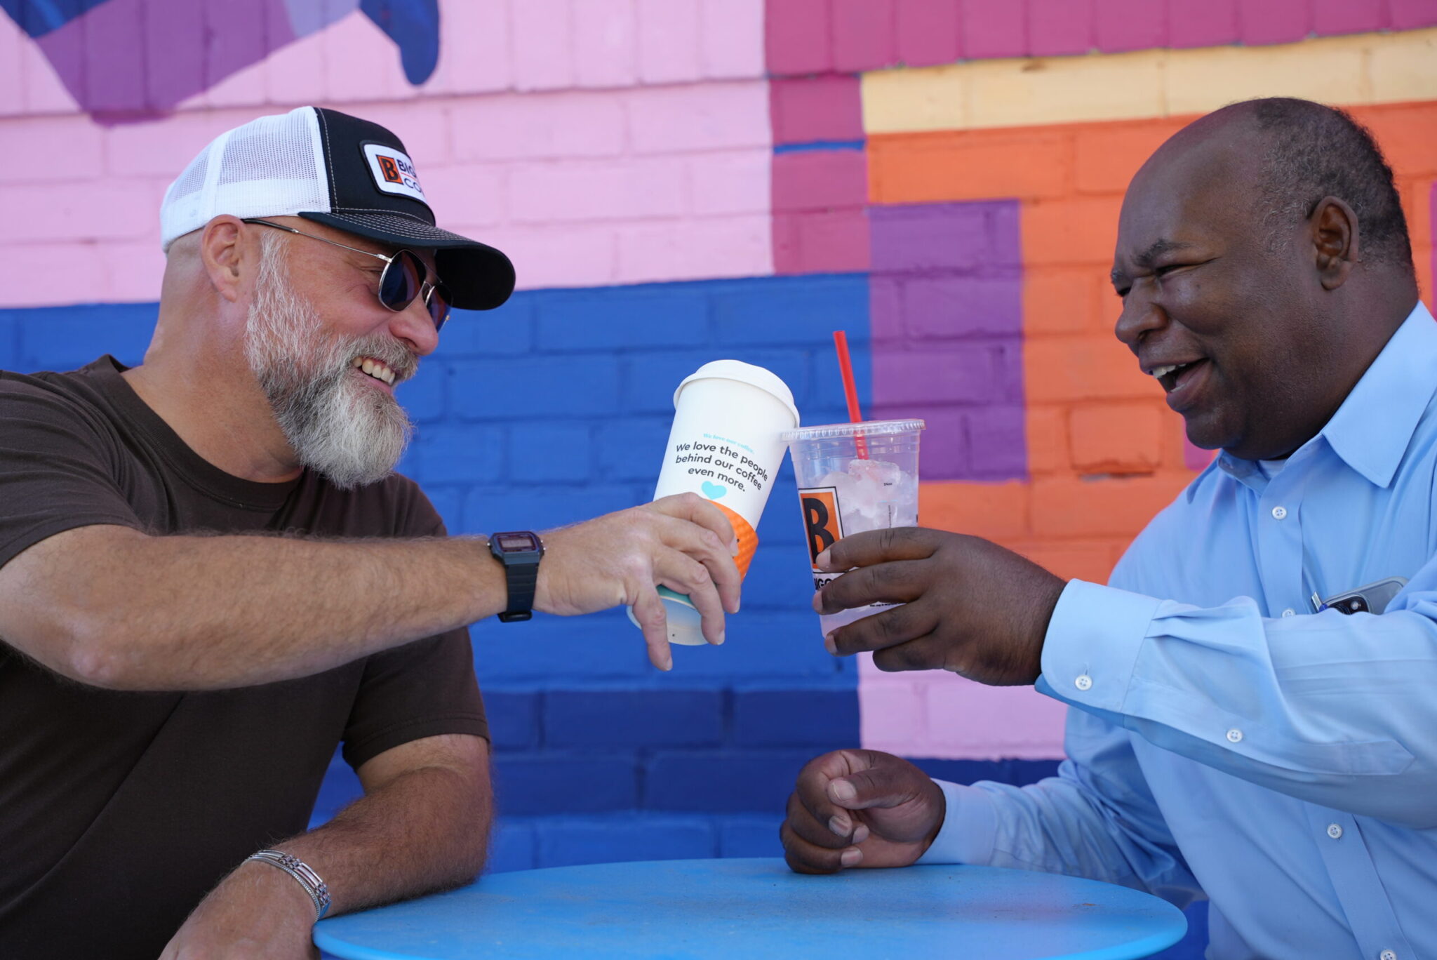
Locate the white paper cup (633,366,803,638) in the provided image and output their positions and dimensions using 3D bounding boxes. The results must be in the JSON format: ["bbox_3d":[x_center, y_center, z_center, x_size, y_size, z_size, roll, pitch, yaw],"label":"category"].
[{"bbox_3d":[-0.007,0.017,1.704,0.095,0.195,0.095,13,-30,8],"label":"white paper cup"}]

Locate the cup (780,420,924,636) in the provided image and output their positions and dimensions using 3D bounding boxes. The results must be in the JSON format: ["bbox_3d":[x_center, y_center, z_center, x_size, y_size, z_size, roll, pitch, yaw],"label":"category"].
[{"bbox_3d":[0.101,0.037,1.680,0.102,0.150,0.102,-5,1,0],"label":"cup"}]

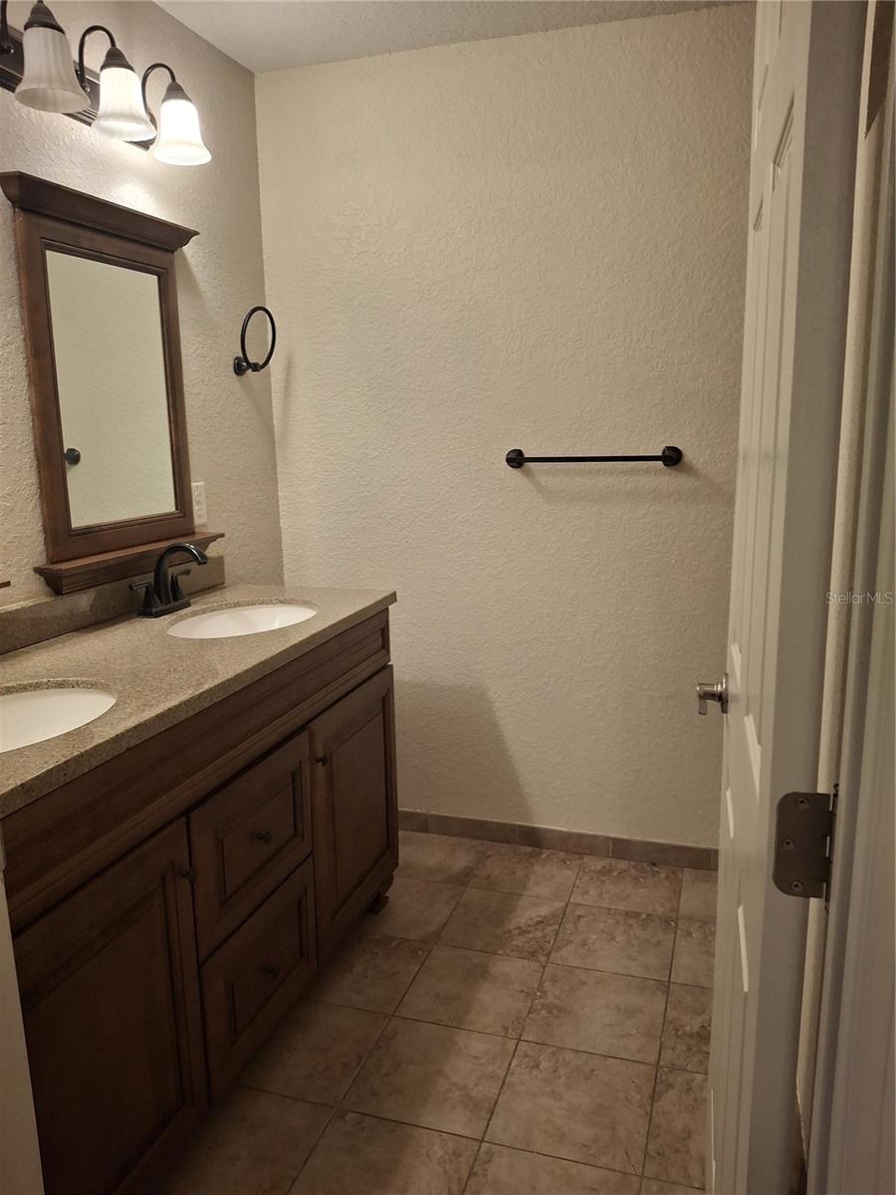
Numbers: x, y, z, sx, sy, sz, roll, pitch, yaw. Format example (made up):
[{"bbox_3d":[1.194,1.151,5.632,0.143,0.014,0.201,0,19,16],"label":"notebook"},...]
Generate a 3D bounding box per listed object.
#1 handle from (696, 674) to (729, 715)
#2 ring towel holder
[{"bbox_3d":[0.421,0.162,1.372,0.050,0.065,0.140,2,11,16],"label":"handle"},{"bbox_3d":[-0.594,-0.773,2.604,0.083,0.200,0.190,2,11,18],"label":"ring towel holder"}]

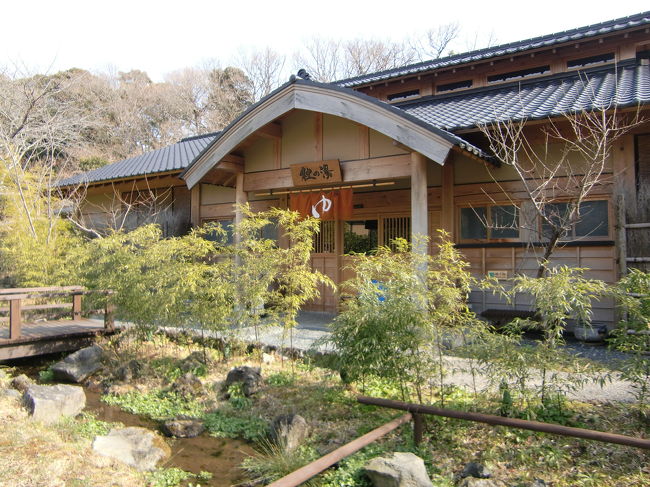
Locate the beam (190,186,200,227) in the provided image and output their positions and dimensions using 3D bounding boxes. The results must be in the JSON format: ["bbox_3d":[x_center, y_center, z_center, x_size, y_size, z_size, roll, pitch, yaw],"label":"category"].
[{"bbox_3d":[-3.197,-0.913,13.056,0.220,1.200,0.200,-1,-3,32],"label":"beam"}]

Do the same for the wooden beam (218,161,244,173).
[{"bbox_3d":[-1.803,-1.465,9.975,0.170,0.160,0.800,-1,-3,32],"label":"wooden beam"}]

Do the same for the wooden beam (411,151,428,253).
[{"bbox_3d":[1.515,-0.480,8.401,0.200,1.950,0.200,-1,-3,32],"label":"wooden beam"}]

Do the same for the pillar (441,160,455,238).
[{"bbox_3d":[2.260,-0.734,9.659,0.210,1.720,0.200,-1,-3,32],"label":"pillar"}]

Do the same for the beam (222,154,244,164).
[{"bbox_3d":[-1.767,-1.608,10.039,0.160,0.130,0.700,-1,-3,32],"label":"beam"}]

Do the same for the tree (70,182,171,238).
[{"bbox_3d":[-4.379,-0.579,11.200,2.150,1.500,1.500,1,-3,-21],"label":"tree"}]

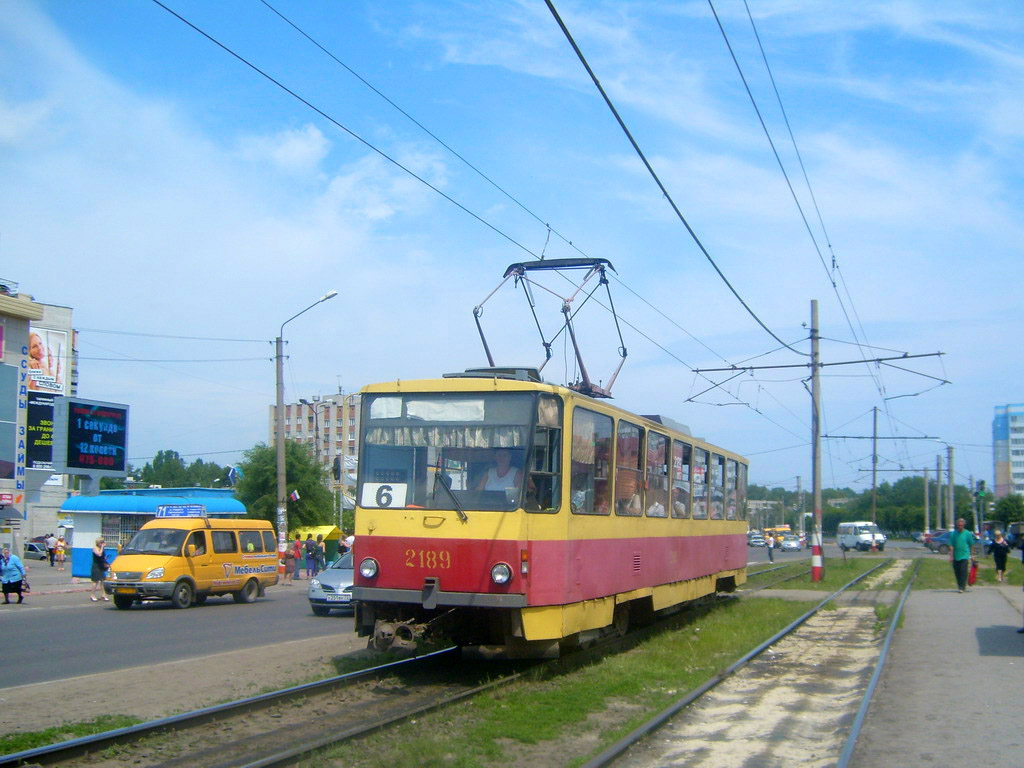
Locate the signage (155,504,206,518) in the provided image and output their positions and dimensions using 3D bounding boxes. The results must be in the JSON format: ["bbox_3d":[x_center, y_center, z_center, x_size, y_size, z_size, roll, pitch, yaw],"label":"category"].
[{"bbox_3d":[-8.344,3.214,26.100,1.400,0.330,0.180,-3,-8,21],"label":"signage"}]

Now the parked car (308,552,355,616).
[{"bbox_3d":[-2.798,4.254,23.081,1.760,1.480,4.560,-2,-8,15],"label":"parked car"}]

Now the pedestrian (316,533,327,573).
[{"bbox_3d":[-7.228,6.480,39.310,0.460,1.630,0.360,-1,-8,11],"label":"pedestrian"}]

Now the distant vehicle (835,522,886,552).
[{"bbox_3d":[26.590,11.712,79.000,2.050,2.200,5.400,1,-8,0],"label":"distant vehicle"}]

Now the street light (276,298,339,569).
[{"bbox_3d":[-7.632,1.817,39.160,2.350,10.800,0.500,-3,-8,22],"label":"street light"}]

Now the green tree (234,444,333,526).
[{"bbox_3d":[-12.019,6.414,55.425,5.000,6.300,5.000,-3,-8,22],"label":"green tree"}]

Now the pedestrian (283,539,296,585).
[{"bbox_3d":[-7.951,6.397,37.000,0.500,1.630,0.380,-2,-8,18],"label":"pedestrian"}]

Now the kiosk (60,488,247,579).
[{"bbox_3d":[-14.265,5.929,41.200,6.800,3.450,3.100,-2,-8,22],"label":"kiosk"}]

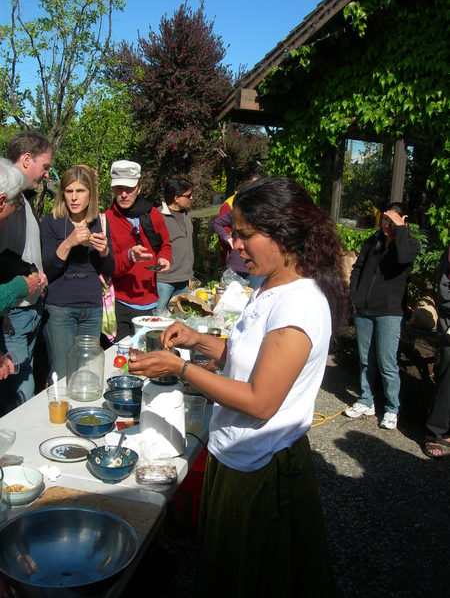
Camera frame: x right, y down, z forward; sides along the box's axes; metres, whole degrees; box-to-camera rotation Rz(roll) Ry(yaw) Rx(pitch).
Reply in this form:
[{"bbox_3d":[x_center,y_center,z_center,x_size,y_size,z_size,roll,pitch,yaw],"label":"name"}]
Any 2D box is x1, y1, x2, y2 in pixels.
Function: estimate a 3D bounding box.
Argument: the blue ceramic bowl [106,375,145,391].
[{"bbox_3d":[-0.413,0.381,2.738,0.155,0.073,0.155,5,10,-1],"label":"blue ceramic bowl"}]

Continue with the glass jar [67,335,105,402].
[{"bbox_3d":[-0.572,0.282,2.727,0.158,0.245,0.158,5,10,-1],"label":"glass jar"}]

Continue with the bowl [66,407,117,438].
[{"bbox_3d":[-0.471,0.448,2.332,0.181,0.070,0.181,5,10,-1],"label":"bowl"}]

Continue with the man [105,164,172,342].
[{"bbox_3d":[-0.559,0.027,4.104,0.480,1.760,0.400,3,10,-11],"label":"man"}]

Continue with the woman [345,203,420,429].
[{"bbox_3d":[1.165,0.127,4.813,0.470,1.600,0.370,11,12,33],"label":"woman"}]

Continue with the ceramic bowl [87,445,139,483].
[{"bbox_3d":[-0.341,0.514,2.005,0.155,0.073,0.155,5,10,-1],"label":"ceramic bowl"}]

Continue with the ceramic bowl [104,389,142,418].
[{"bbox_3d":[-0.381,0.415,2.569,0.183,0.068,0.183,5,10,-1],"label":"ceramic bowl"}]

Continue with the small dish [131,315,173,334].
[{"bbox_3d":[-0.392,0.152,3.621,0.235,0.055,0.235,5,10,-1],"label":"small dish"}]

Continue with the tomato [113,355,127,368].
[{"bbox_3d":[-0.507,0.300,3.203,0.062,0.057,0.062,5,10,0],"label":"tomato"}]

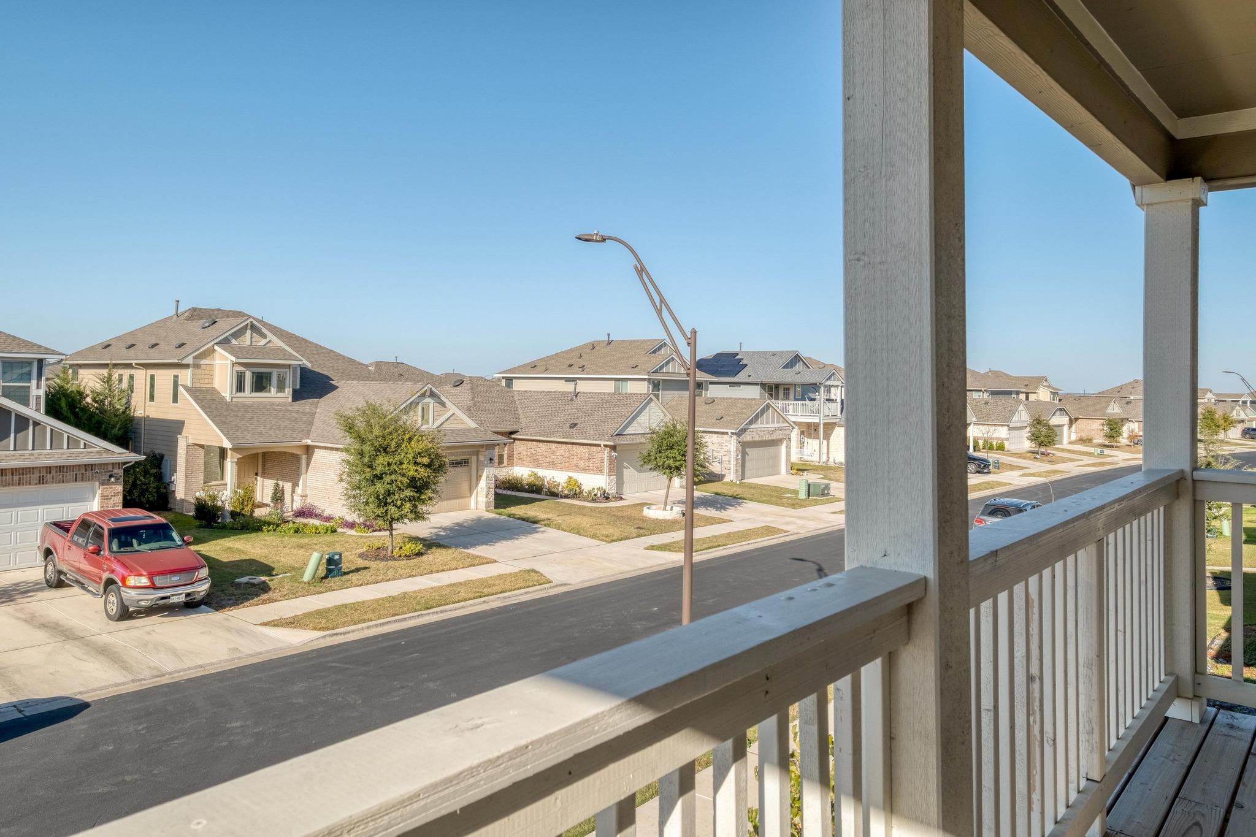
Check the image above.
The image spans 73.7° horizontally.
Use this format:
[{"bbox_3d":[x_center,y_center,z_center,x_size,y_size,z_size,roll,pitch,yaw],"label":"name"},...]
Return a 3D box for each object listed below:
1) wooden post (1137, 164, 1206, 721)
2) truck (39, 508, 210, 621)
[{"bbox_3d":[2.310,0.132,3.560,0.217,2.220,0.217,0,2,42],"label":"wooden post"},{"bbox_3d":[-12.250,3.370,20.360,5.700,1.920,1.990,5,3,38],"label":"truck"}]

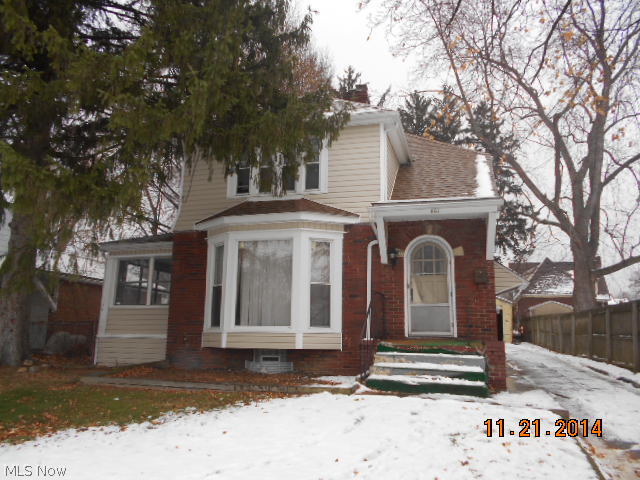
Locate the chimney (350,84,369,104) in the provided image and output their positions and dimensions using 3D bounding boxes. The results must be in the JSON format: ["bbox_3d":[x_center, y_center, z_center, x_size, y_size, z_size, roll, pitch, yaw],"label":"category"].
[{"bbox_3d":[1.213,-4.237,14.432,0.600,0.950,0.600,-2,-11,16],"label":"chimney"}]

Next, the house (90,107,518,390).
[{"bbox_3d":[-0.279,-0.304,14.518,10.300,8.000,9.500,-2,-11,16],"label":"house"}]

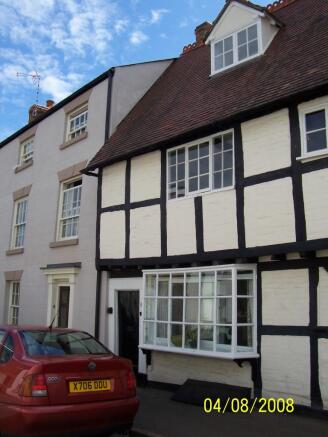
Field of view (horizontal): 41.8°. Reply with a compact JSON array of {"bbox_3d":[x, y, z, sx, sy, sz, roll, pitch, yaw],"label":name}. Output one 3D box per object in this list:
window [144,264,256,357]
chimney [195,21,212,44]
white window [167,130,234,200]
[{"bbox_3d":[0.461,1.541,7.269,2.305,1.383,0.400,-9,-14,42],"label":"window"},{"bbox_3d":[1.199,-5.075,12.197,0.440,0.660,0.500,-9,-14,42],"label":"chimney"},{"bbox_3d":[0.646,-0.903,7.611,1.508,1.009,0.100,-9,-14,42],"label":"white window"}]

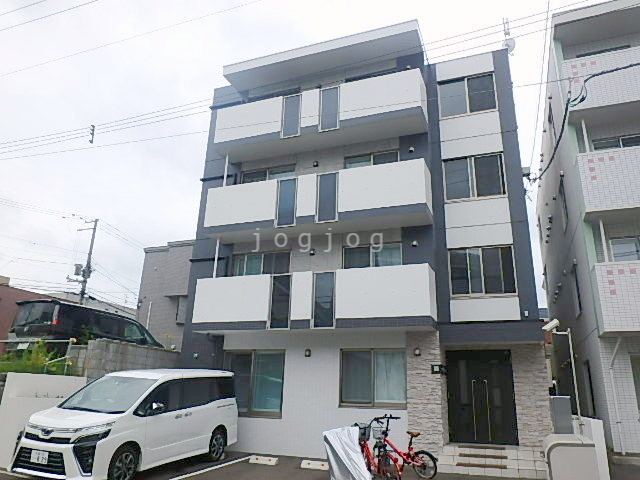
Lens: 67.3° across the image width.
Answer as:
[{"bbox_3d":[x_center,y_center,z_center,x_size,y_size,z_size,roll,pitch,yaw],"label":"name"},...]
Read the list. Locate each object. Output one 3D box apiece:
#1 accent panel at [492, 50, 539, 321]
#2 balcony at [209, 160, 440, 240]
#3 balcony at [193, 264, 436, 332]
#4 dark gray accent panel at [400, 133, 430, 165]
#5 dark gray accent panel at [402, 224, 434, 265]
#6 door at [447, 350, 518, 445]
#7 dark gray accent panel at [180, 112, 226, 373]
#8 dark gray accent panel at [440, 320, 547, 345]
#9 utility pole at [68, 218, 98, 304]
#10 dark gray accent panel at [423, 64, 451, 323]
[{"bbox_3d":[5.264,-1.837,13.064,0.425,8.036,0.140,-5,-21,20],"label":"accent panel"},{"bbox_3d":[-0.192,-0.914,12.948,6.154,1.428,0.875,-5,-20,20],"label":"balcony"},{"bbox_3d":[-0.288,1.621,12.194,6.214,1.411,0.948,-5,-21,20],"label":"balcony"},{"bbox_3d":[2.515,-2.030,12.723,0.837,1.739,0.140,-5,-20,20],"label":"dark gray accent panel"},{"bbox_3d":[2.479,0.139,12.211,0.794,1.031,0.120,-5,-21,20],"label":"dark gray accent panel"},{"bbox_3d":[4.003,3.886,11.939,1.561,2.204,0.100,-5,-21,20],"label":"door"},{"bbox_3d":[-3.091,0.242,13.792,0.856,9.858,0.418,-5,-20,20],"label":"dark gray accent panel"},{"bbox_3d":[3.779,2.072,10.731,2.158,0.474,0.167,-5,-20,20],"label":"dark gray accent panel"},{"bbox_3d":[-15.829,4.103,31.232,1.300,11.600,0.600,-5,-20,20],"label":"utility pole"},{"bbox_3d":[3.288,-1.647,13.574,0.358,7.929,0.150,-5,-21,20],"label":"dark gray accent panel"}]

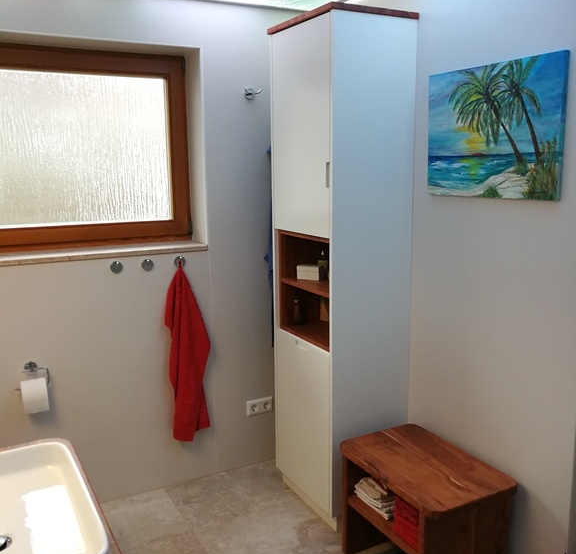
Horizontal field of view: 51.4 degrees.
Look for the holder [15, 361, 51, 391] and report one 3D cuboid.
[{"bbox_3d":[-1.099,0.425,2.564,0.141,0.106,0.065,-6,12,-28],"label":"holder"}]

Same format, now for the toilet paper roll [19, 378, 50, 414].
[{"bbox_3d":[-1.077,0.505,2.555,0.100,0.133,0.110,-6,12,-28],"label":"toilet paper roll"}]

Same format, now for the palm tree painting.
[{"bbox_3d":[0.701,-0.504,2.090,0.020,0.450,0.598,-6,12,-28],"label":"palm tree painting"}]

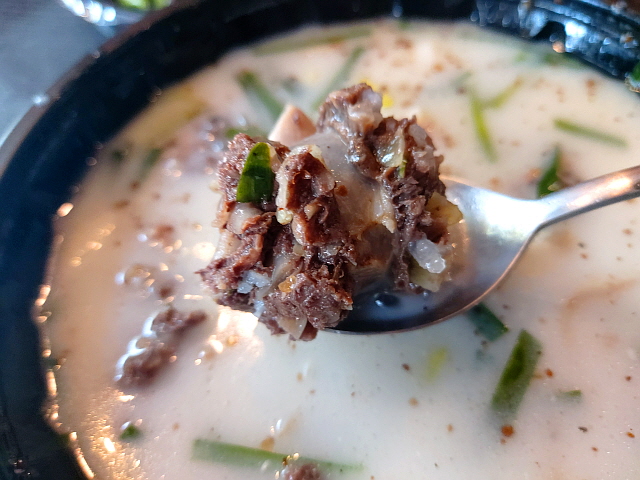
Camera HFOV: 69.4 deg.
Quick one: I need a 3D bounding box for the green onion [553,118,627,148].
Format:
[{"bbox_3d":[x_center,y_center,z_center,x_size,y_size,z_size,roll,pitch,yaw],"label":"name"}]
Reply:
[{"bbox_3d":[0.089,-0.035,0.153,0.023,0.003,0.003,27,62,19],"label":"green onion"}]

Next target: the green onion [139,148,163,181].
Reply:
[{"bbox_3d":[-0.057,-0.025,0.154,0.003,0.003,0.013,10,58,9],"label":"green onion"}]

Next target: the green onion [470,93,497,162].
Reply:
[{"bbox_3d":[0.055,-0.039,0.157,0.003,0.003,0.032,-3,57,2],"label":"green onion"}]

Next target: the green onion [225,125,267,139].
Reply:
[{"bbox_3d":[-0.025,-0.037,0.159,0.015,0.004,0.003,6,58,7],"label":"green onion"}]

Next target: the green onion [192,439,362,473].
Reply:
[{"bbox_3d":[-0.010,0.049,0.104,0.038,0.003,0.003,4,57,6],"label":"green onion"}]

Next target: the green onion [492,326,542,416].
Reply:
[{"bbox_3d":[0.048,0.032,0.112,0.005,0.004,0.021,25,62,18],"label":"green onion"}]

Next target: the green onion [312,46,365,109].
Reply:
[{"bbox_3d":[0.007,-0.061,0.173,0.003,0.003,0.040,23,61,17],"label":"green onion"}]

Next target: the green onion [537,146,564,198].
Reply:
[{"bbox_3d":[0.071,-0.020,0.142,0.004,0.004,0.024,20,60,15],"label":"green onion"}]

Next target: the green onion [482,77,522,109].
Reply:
[{"bbox_3d":[0.065,-0.053,0.165,0.020,0.003,0.003,-36,62,-19],"label":"green onion"}]

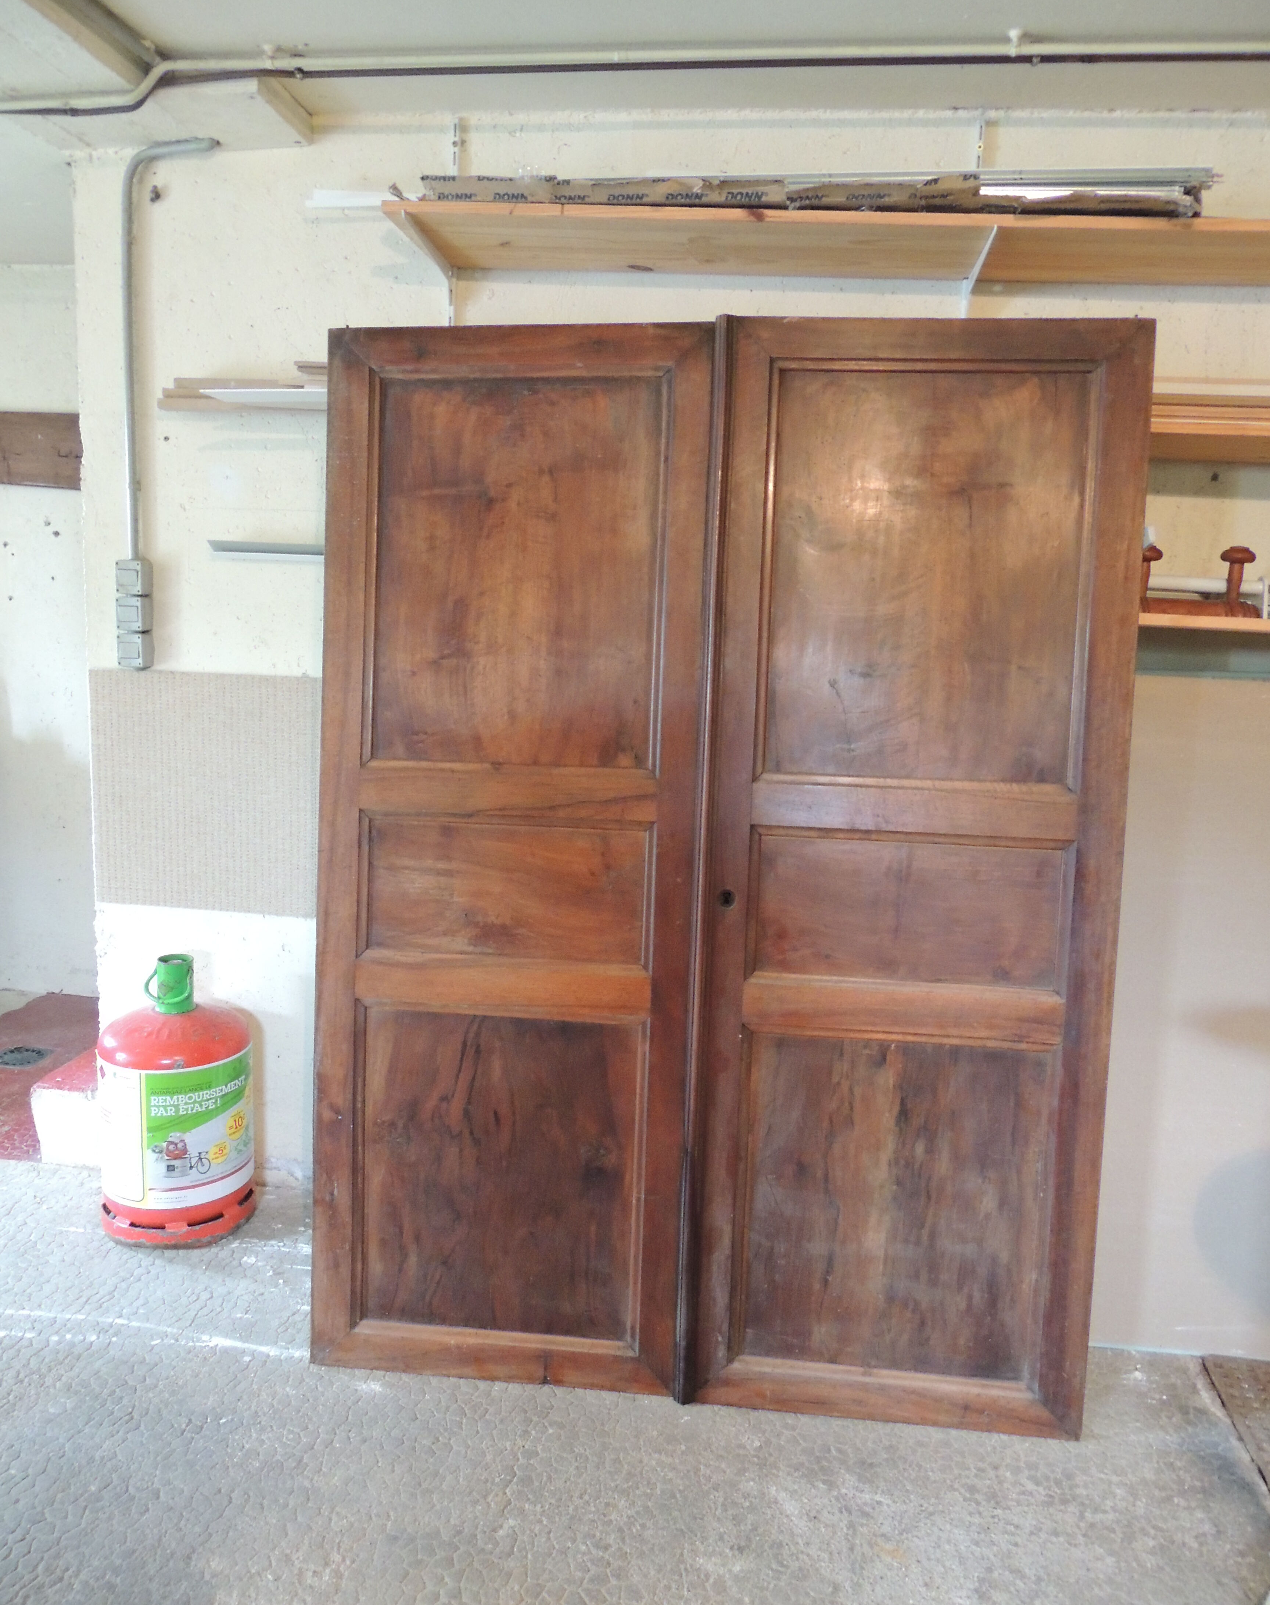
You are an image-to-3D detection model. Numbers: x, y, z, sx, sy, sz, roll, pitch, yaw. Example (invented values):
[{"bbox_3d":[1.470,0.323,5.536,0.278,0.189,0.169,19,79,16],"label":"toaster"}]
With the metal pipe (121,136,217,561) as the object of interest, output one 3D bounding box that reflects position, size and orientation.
[{"bbox_3d":[-0.931,-0.897,2.365,0.203,0.814,0.032,4,10,6],"label":"metal pipe"}]

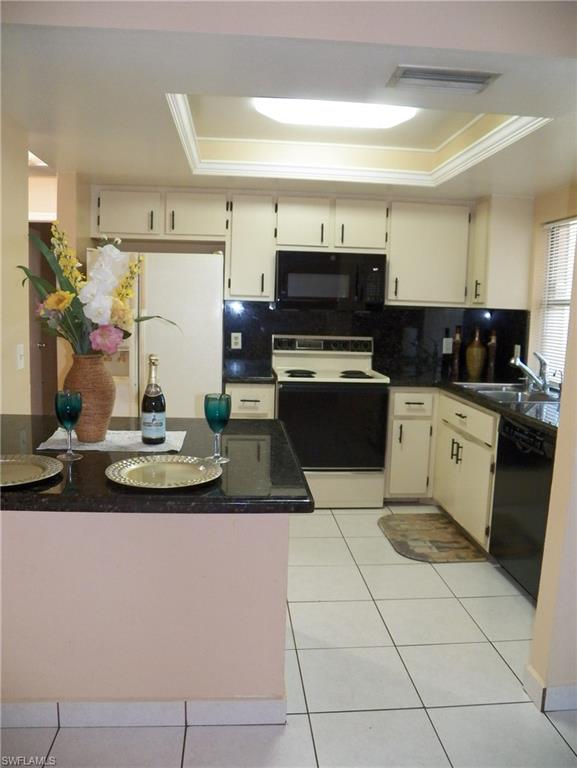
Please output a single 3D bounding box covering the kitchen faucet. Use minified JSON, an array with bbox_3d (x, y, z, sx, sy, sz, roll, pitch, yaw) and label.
[{"bbox_3d":[1.479,-0.076,3.763,0.270,0.236,0.110,1,7,-4],"label":"kitchen faucet"}]

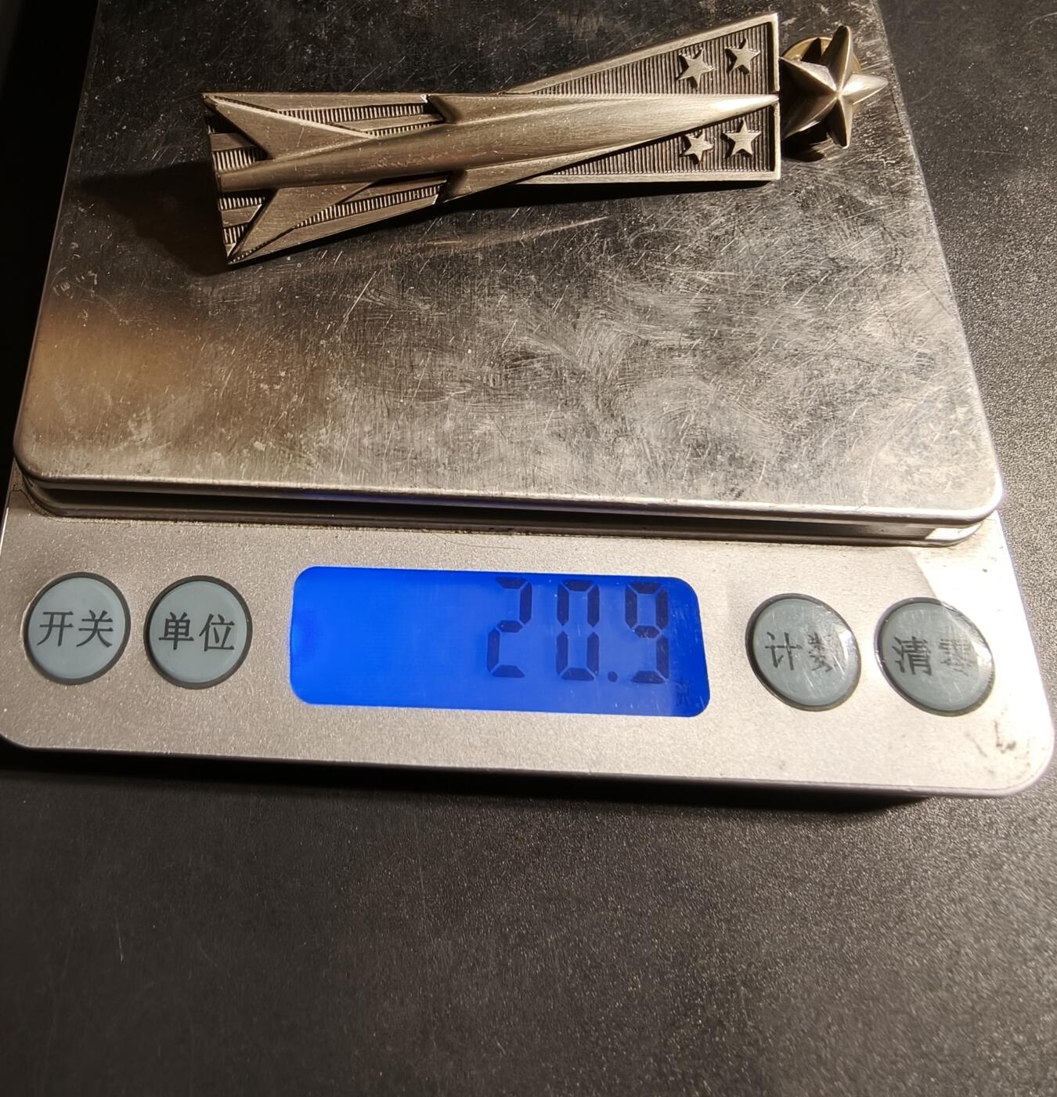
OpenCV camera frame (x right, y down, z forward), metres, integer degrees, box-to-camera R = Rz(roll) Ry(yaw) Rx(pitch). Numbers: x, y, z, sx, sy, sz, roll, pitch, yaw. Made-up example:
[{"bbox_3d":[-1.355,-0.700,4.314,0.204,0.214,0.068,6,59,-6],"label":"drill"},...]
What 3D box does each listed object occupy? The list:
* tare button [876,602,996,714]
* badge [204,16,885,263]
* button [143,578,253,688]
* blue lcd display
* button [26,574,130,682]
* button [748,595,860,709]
[{"bbox_3d":[0.041,0.011,0.093,0.011,0.002,0.011,1,67,-1],"label":"tare button"},{"bbox_3d":[0.004,-0.046,0.106,0.076,0.009,0.025,-11,68,-6],"label":"badge"},{"bbox_3d":[-0.033,0.008,0.092,0.011,0.002,0.011,1,67,-1],"label":"button"},{"bbox_3d":[-0.003,0.009,0.093,0.041,0.002,0.014,1,67,-1],"label":"blue lcd display"},{"bbox_3d":[-0.044,0.008,0.092,0.011,0.002,0.011,1,67,-1],"label":"button"},{"bbox_3d":[0.028,0.010,0.093,0.011,0.002,0.011,1,67,-1],"label":"button"}]

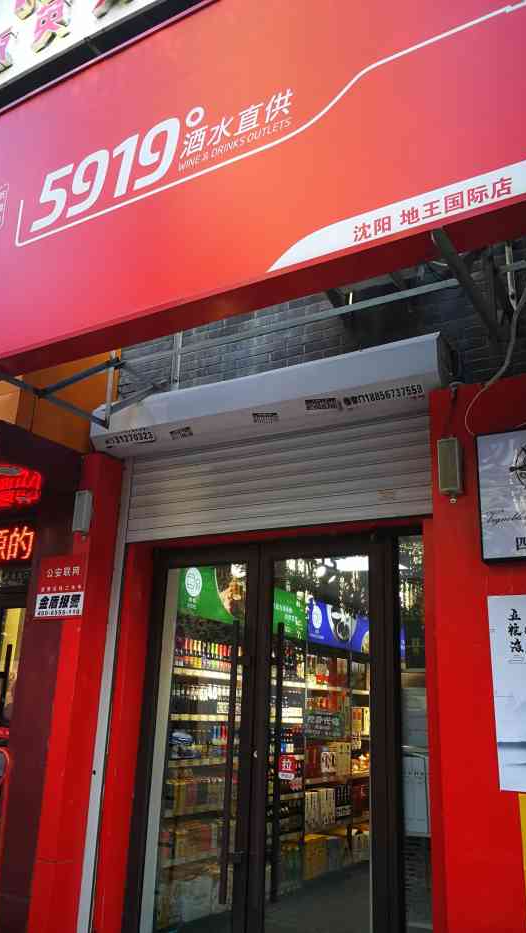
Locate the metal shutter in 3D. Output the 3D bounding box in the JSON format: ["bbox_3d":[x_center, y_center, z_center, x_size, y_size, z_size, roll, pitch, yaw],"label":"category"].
[{"bbox_3d":[0.005,0.092,4.330,2.050,0.590,0.090,-8,-21,29],"label":"metal shutter"}]

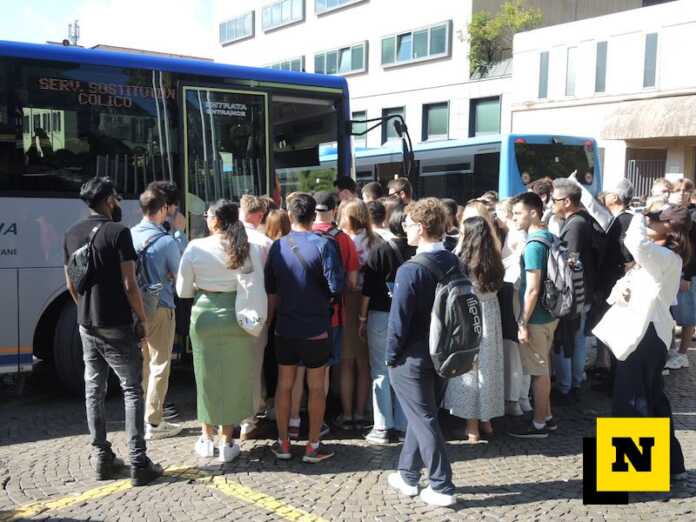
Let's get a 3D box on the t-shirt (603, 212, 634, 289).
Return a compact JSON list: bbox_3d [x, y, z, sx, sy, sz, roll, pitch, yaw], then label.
[{"bbox_3d":[2.231,-0.078,6.300,0.270,0.660,0.460,2,6,12],"label":"t-shirt"}]

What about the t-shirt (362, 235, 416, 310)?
[{"bbox_3d":[0.315,0.095,5.400,0.430,0.550,0.270,-2,6,-30],"label":"t-shirt"}]

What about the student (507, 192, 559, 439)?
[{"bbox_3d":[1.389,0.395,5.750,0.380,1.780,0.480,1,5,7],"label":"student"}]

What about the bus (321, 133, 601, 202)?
[{"bbox_3d":[-0.180,-0.830,17.100,2.550,3.100,12.000,-3,7,-36],"label":"bus"}]

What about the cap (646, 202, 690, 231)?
[{"bbox_3d":[1.966,-0.274,4.700,0.270,0.150,0.180,1,5,6],"label":"cap"}]

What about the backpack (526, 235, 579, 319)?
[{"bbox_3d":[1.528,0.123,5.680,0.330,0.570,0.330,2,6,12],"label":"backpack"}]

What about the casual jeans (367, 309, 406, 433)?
[{"bbox_3d":[0.296,0.767,5.450,0.390,0.930,0.310,-2,6,-34],"label":"casual jeans"}]

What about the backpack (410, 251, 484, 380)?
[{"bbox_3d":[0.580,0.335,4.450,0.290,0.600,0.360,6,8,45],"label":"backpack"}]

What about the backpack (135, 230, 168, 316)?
[{"bbox_3d":[-1.375,0.094,5.320,0.290,0.530,0.180,5,7,40],"label":"backpack"}]

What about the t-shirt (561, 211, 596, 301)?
[{"bbox_3d":[1.907,-0.045,6.320,0.310,0.710,0.460,3,6,25],"label":"t-shirt"}]

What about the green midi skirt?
[{"bbox_3d":[-0.834,0.642,5.080,0.440,0.880,0.370,0,5,-7],"label":"green midi skirt"}]

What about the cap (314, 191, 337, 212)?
[{"bbox_3d":[-0.170,-0.463,5.900,0.190,0.160,0.260,2,6,12],"label":"cap"}]

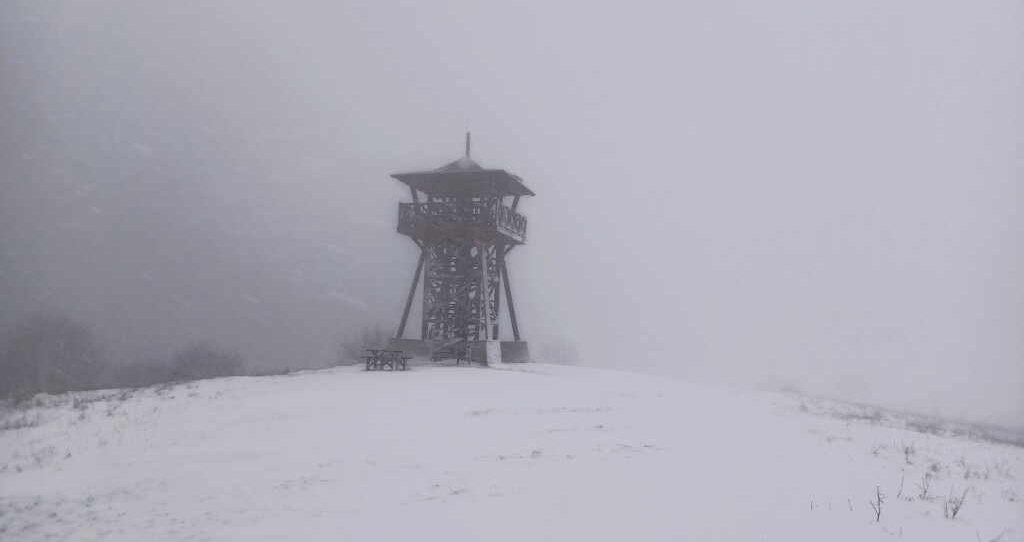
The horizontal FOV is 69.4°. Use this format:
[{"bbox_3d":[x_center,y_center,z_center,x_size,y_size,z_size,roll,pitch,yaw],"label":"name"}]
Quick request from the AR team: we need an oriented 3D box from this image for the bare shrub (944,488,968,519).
[{"bbox_3d":[4.694,2.447,7.800,0.260,0.340,0.220,2,-5,0],"label":"bare shrub"}]

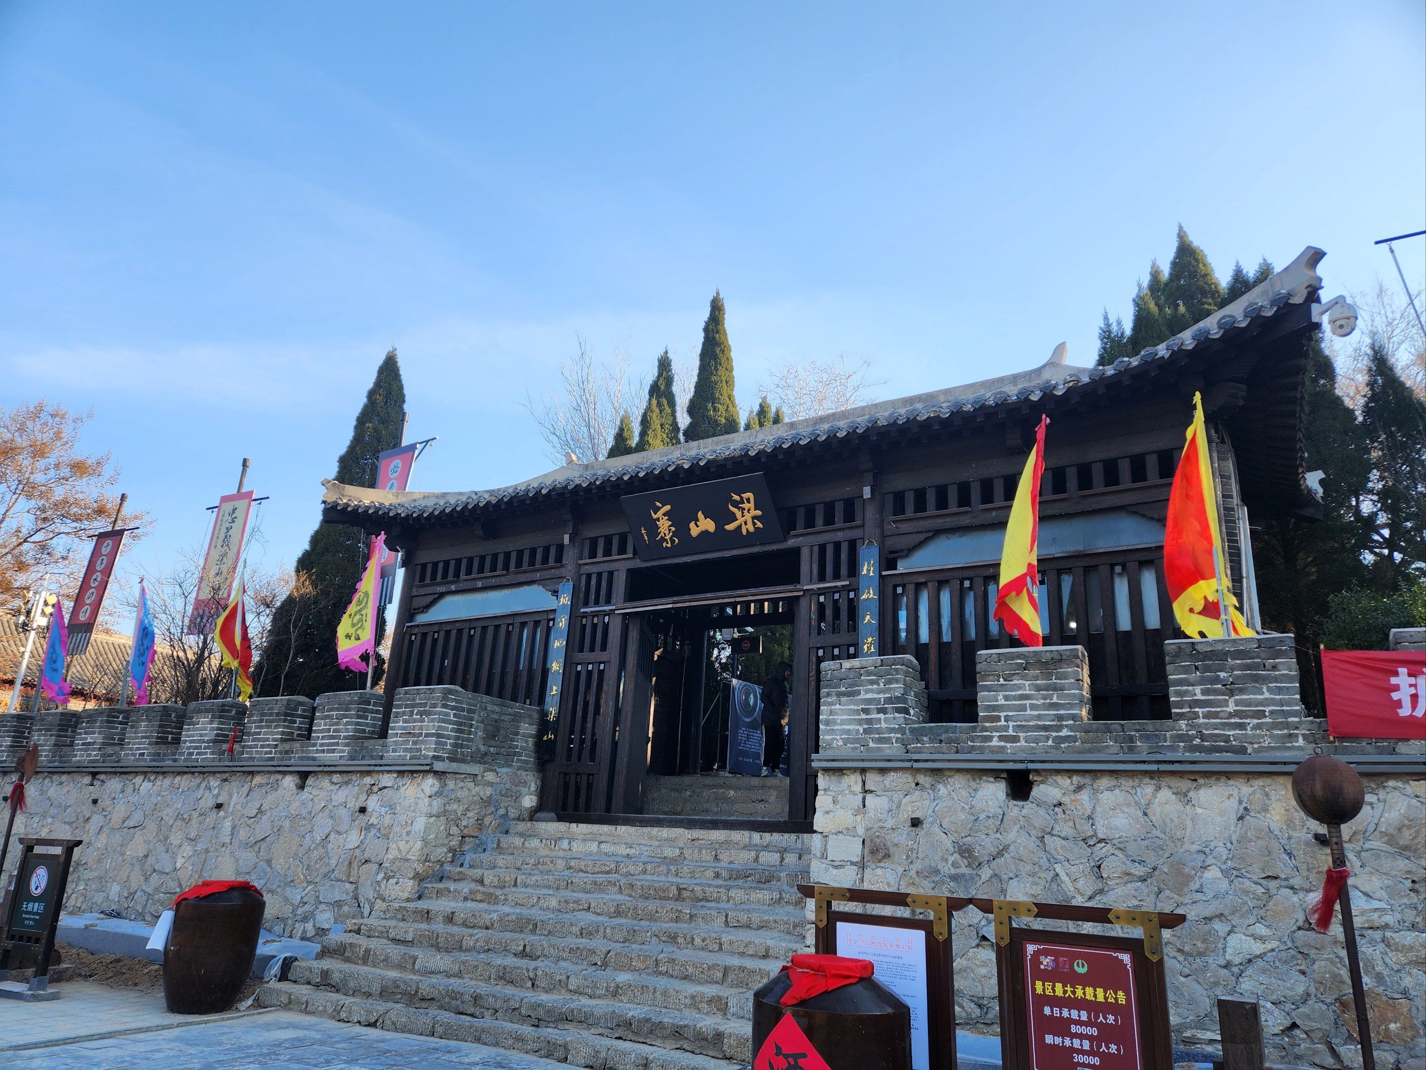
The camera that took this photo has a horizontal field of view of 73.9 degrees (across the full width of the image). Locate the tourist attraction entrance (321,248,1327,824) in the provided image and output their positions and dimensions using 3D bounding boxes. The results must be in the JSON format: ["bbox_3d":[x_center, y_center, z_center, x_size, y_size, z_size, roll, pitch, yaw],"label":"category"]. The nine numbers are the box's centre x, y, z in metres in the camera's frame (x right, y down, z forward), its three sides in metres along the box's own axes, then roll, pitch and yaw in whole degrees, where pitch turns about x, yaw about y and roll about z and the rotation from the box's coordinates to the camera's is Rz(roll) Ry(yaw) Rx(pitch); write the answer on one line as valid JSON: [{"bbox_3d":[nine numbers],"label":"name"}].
[{"bbox_3d":[0.920,0.957,13.107,13.206,6.160,5.544,-8,-22,30],"label":"tourist attraction entrance"}]

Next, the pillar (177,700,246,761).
[{"bbox_3d":[-7.026,2.791,13.323,0.756,0.806,0.400,-8,-22,30],"label":"pillar"}]

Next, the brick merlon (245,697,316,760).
[{"bbox_3d":[-5.941,2.666,12.905,0.808,0.808,0.408,-8,-22,30],"label":"brick merlon"}]

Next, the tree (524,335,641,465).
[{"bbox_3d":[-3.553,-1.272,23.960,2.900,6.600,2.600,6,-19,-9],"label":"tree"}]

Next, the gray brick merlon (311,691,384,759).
[{"bbox_3d":[-4.585,2.428,11.906,0.767,0.806,0.400,-8,-22,30],"label":"gray brick merlon"}]

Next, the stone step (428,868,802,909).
[{"bbox_3d":[-0.902,3.508,9.429,4.500,0.170,0.330,-8,-22,29],"label":"stone step"}]

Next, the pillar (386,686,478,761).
[{"bbox_3d":[-3.312,2.250,11.115,0.770,0.830,0.500,-8,-22,29],"label":"pillar"}]

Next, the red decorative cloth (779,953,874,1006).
[{"bbox_3d":[0.527,2.071,4.420,0.440,0.200,0.440,1,-19,8],"label":"red decorative cloth"}]

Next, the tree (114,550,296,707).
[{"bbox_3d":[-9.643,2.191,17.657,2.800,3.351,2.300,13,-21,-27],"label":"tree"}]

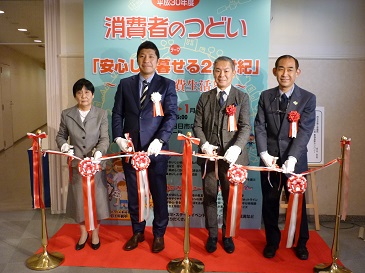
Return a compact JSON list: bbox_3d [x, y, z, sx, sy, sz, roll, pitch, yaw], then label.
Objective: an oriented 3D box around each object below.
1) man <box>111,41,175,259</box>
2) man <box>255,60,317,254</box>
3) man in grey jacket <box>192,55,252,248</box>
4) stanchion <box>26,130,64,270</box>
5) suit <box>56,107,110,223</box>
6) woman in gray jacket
[{"bbox_3d":[-0.325,0.112,2.971,0.543,1.809,0.470,2,9,6],"label":"man"},{"bbox_3d":[0.843,0.194,2.907,0.510,1.706,0.470,4,9,18],"label":"man"},{"bbox_3d":[0.327,0.181,2.981,0.492,1.692,0.470,2,9,6],"label":"man in grey jacket"},{"bbox_3d":[-1.113,0.493,2.773,0.316,1.087,0.316,1,9,0],"label":"stanchion"},{"bbox_3d":[-0.849,0.244,3.022,0.454,1.034,0.400,0,9,-8],"label":"suit"},{"bbox_3d":[-0.845,0.260,2.995,0.458,1.492,0.470,0,9,-8],"label":"woman in gray jacket"}]

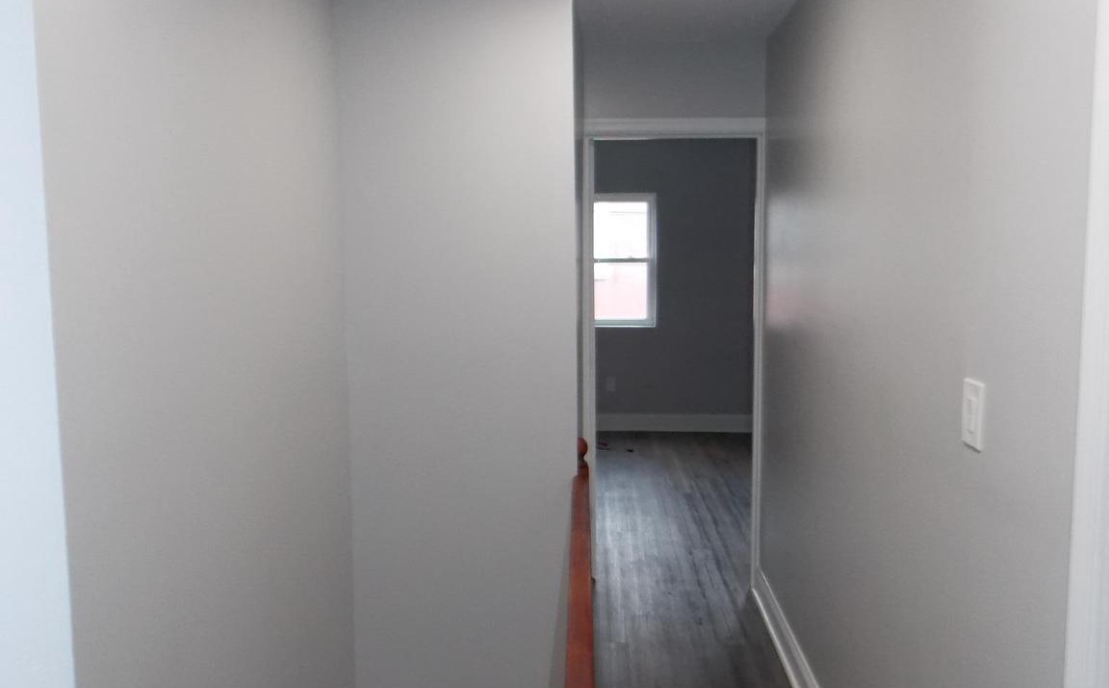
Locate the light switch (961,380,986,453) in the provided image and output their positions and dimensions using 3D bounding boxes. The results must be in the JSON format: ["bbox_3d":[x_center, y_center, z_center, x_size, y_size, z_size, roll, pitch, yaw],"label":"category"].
[{"bbox_3d":[0.800,0.136,1.876,0.014,0.121,0.077,0,7,3],"label":"light switch"}]

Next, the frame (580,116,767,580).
[{"bbox_3d":[0.523,0.056,4.414,0.791,2.098,0.120,0,7,3],"label":"frame"}]

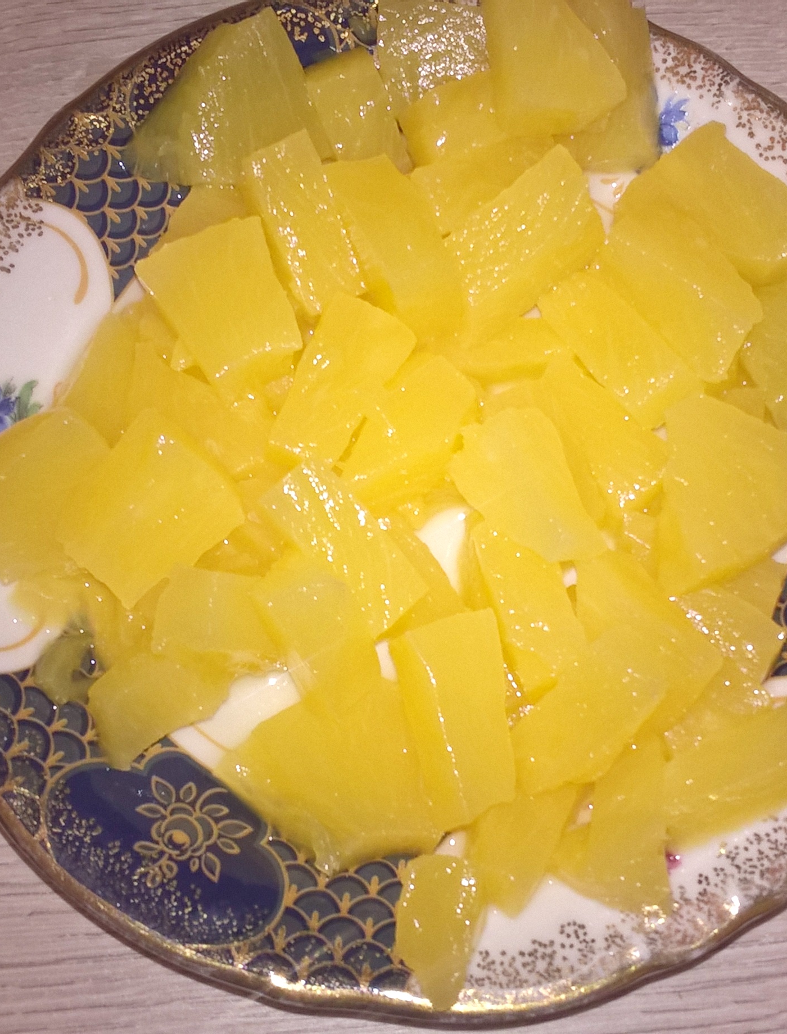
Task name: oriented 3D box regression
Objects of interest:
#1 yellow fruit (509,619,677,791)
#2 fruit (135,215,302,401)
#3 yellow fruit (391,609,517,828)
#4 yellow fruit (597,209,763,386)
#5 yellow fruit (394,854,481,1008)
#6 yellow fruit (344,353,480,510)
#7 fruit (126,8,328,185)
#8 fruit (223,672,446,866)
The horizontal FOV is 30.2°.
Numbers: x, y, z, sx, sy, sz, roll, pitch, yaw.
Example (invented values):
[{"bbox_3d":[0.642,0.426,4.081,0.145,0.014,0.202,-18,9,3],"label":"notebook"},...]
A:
[{"bbox_3d":[0.033,0.034,0.247,0.019,0.012,0.033,31,78,8],"label":"yellow fruit"},{"bbox_3d":[-0.030,-0.036,0.269,0.024,0.013,0.028,-22,76,-5],"label":"fruit"},{"bbox_3d":[0.012,0.035,0.245,0.018,0.014,0.033,-11,76,-2],"label":"yellow fruit"},{"bbox_3d":[0.053,-0.040,0.266,0.016,0.012,0.035,-38,78,-8],"label":"yellow fruit"},{"bbox_3d":[0.007,0.068,0.239,0.013,0.010,0.023,4,64,3],"label":"yellow fruit"},{"bbox_3d":[0.003,-0.012,0.263,0.029,0.013,0.016,-42,79,-9],"label":"yellow fruit"},{"bbox_3d":[-0.033,-0.073,0.274,0.034,0.012,0.034,-20,88,-6],"label":"fruit"},{"bbox_3d":[-0.011,0.046,0.246,0.032,0.012,0.029,-17,71,-6],"label":"fruit"}]

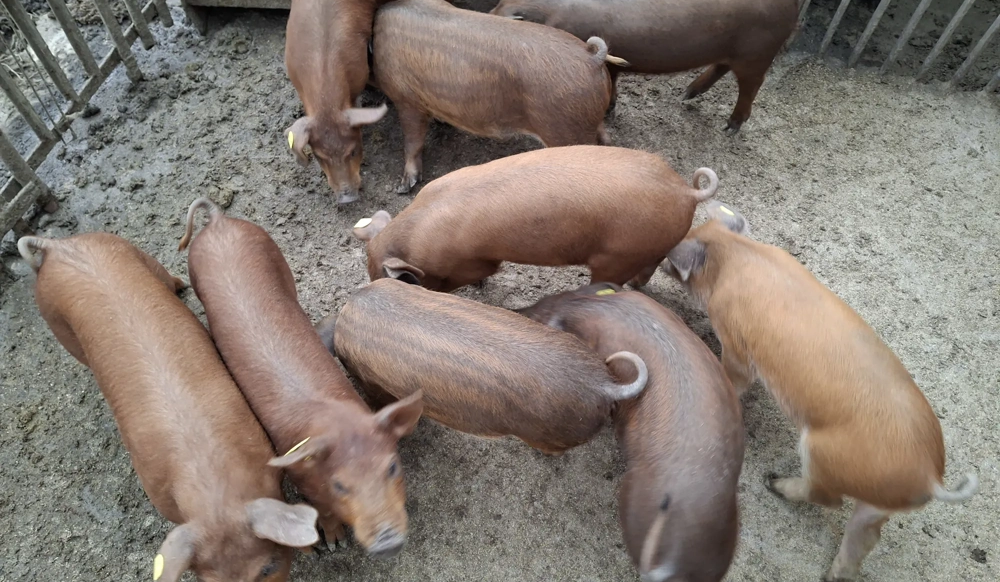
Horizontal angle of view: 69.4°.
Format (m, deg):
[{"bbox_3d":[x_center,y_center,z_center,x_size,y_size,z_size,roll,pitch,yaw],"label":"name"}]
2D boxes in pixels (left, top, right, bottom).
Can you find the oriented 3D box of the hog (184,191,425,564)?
[{"bbox_3d":[-0.411,0.197,1.468,0.250,0.440,0.793,-28,61,-20],"label":"hog"}]

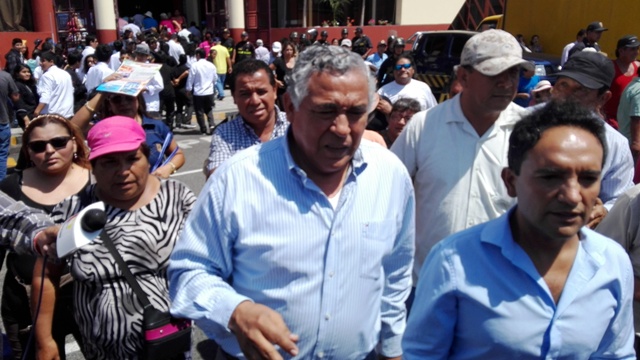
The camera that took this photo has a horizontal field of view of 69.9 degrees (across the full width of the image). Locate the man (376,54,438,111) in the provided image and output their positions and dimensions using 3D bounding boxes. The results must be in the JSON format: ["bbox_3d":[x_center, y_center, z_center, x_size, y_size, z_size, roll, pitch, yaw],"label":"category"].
[{"bbox_3d":[0.746,-0.265,4.078,0.550,1.660,0.360,2,16,8],"label":"man"}]

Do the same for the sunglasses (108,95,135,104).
[{"bbox_3d":[-1.070,-0.438,2.458,0.145,0.050,0.145,-8,18,-28],"label":"sunglasses"}]

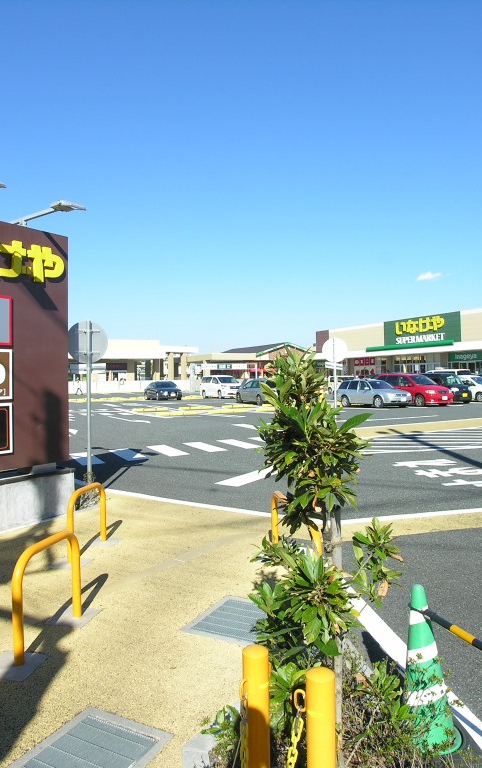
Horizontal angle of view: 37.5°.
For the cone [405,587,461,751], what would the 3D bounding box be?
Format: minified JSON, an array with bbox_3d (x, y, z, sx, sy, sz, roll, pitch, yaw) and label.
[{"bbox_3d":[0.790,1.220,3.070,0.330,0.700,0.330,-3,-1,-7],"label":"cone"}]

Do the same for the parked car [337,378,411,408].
[{"bbox_3d":[7.050,0.490,37.900,1.735,1.480,4.420,-1,0,-32],"label":"parked car"}]

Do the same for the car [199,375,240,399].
[{"bbox_3d":[-1.650,0.271,58.000,1.800,1.870,4.750,-1,1,-29],"label":"car"}]

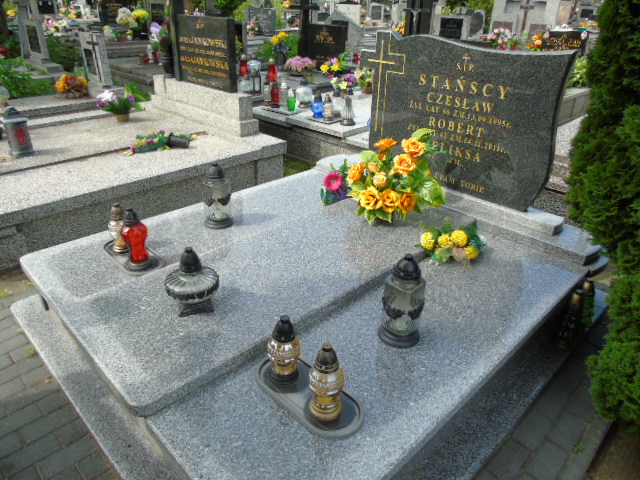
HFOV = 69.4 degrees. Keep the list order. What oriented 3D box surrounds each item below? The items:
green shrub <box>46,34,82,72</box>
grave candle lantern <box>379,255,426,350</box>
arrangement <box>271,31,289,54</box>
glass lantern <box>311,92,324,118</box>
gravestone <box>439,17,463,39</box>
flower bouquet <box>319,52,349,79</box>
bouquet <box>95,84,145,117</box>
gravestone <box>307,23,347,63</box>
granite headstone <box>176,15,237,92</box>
[{"bbox_3d":[-4.584,-3.354,8.323,0.600,0.780,0.620,-24,37,-39],"label":"green shrub"},{"bbox_3d":[0.314,0.222,1.760,0.165,0.359,0.165,26,36,38],"label":"grave candle lantern"},{"bbox_3d":[-0.587,-2.975,6.981,0.260,0.350,0.270,-24,37,-39],"label":"arrangement"},{"bbox_3d":[-0.017,-1.378,4.696,0.130,0.255,0.130,1,28,-1],"label":"glass lantern"},{"bbox_3d":[3.120,-5.037,11.007,0.120,0.480,0.580,-24,37,-39],"label":"gravestone"},{"bbox_3d":[0.182,-2.261,6.006,0.360,0.300,0.320,26,36,38],"label":"flower bouquet"},{"bbox_3d":[-1.888,-1.308,4.366,0.360,0.330,0.440,-24,37,-39],"label":"bouquet"},{"bbox_3d":[0.118,-2.971,6.971,0.100,0.480,0.780,-24,36,-38],"label":"gravestone"},{"bbox_3d":[-1.034,-1.730,4.275,0.090,0.590,0.830,-24,36,-38],"label":"granite headstone"}]

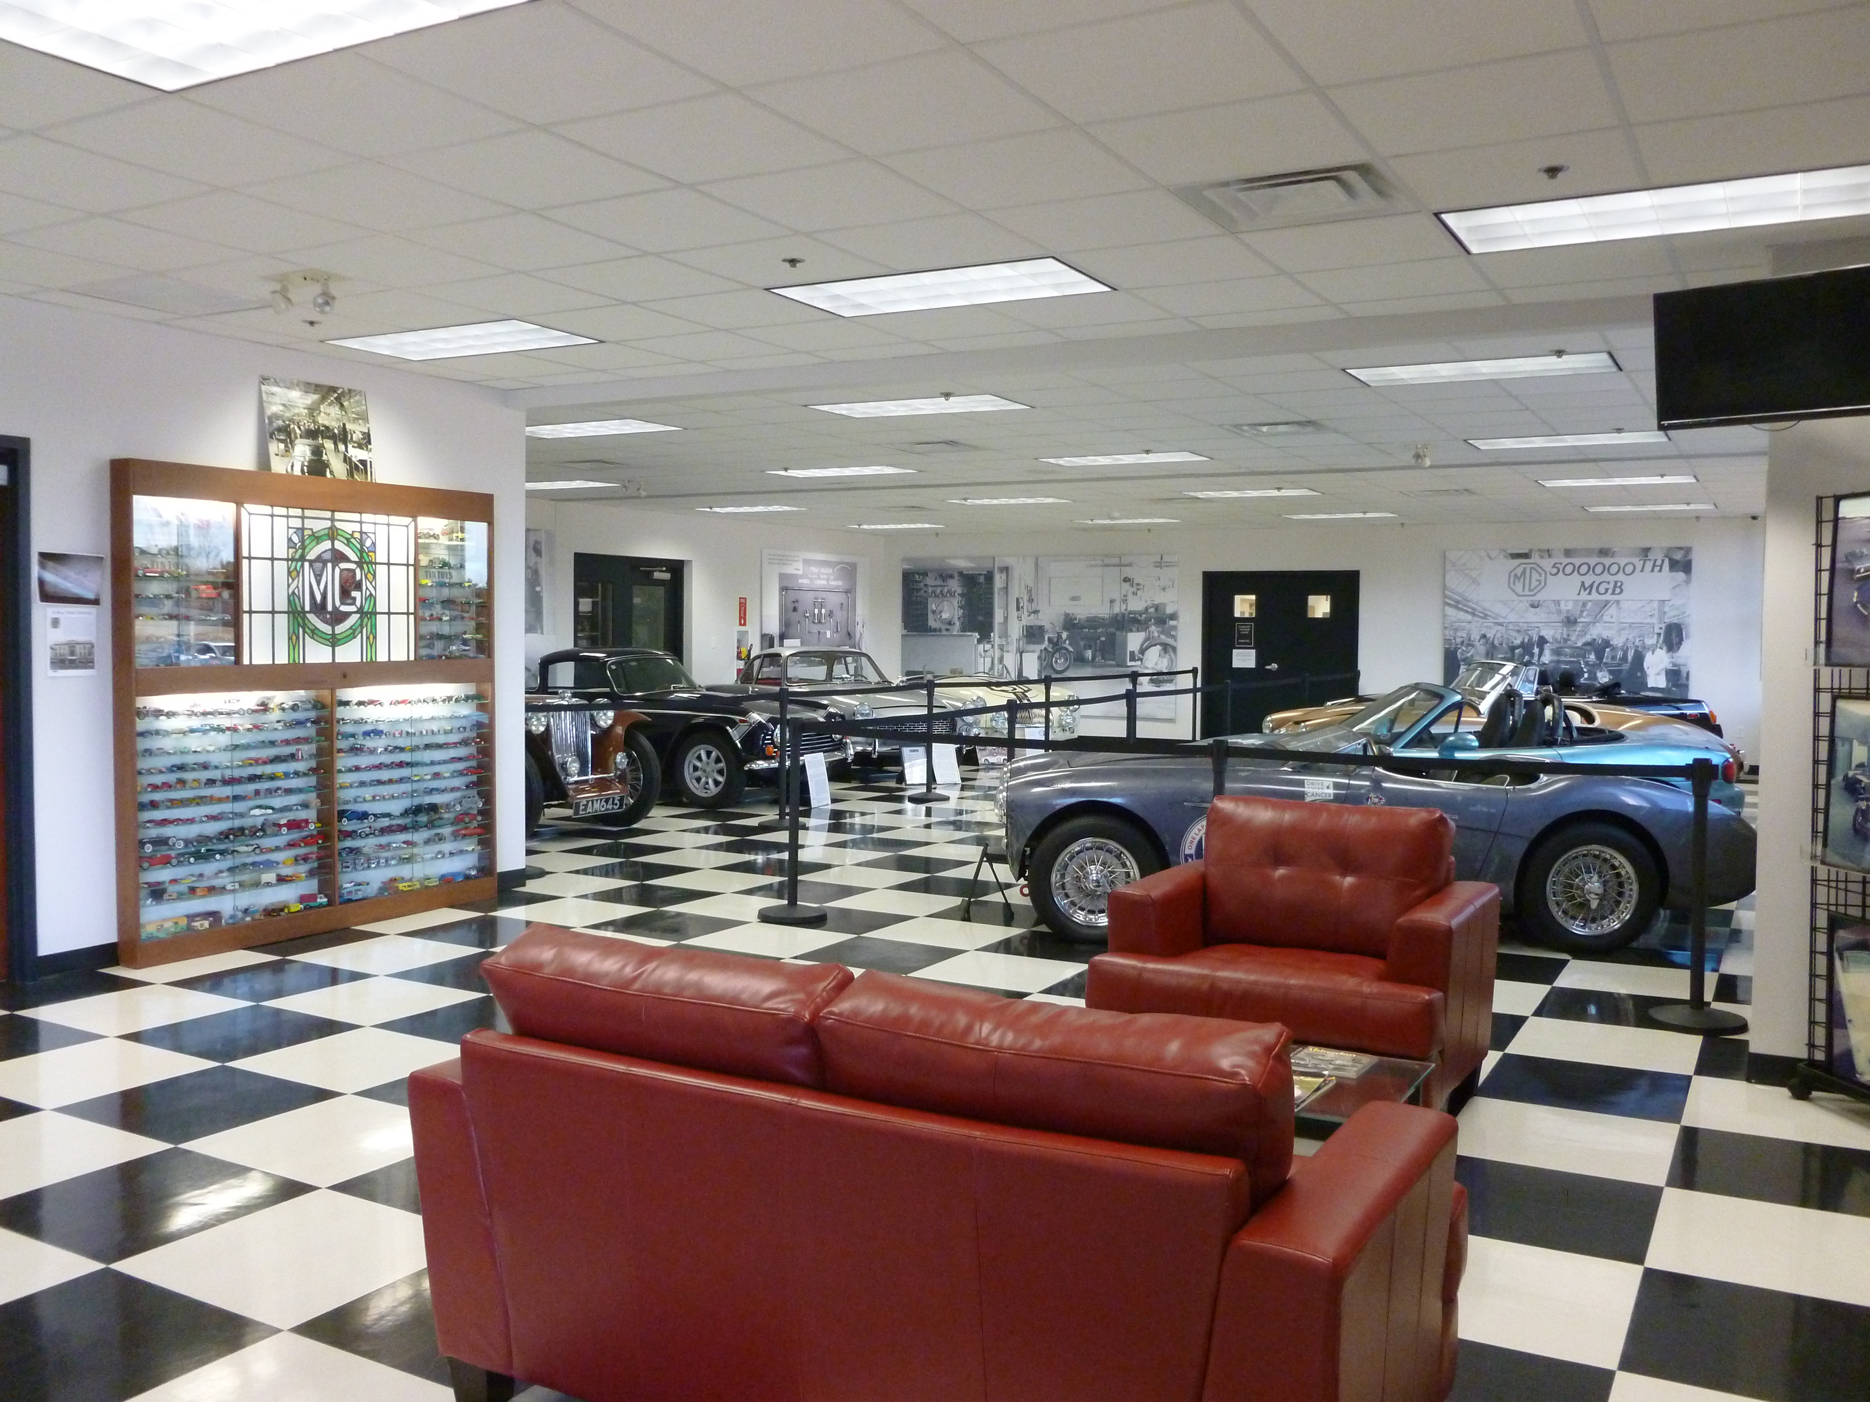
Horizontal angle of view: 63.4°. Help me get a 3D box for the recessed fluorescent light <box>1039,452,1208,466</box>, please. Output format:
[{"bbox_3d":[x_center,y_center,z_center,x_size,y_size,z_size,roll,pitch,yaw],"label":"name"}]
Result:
[{"bbox_3d":[1.471,-1.884,11.662,1.220,0.070,0.610,2,3,31],"label":"recessed fluorescent light"}]

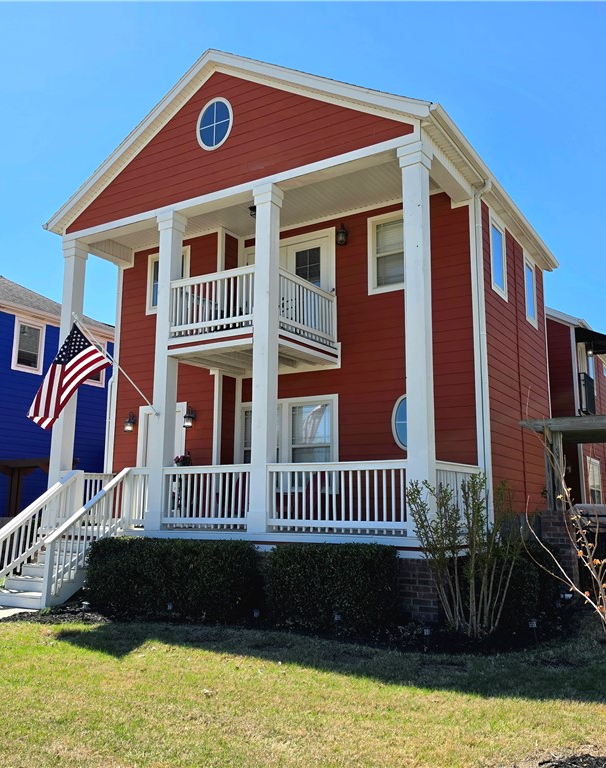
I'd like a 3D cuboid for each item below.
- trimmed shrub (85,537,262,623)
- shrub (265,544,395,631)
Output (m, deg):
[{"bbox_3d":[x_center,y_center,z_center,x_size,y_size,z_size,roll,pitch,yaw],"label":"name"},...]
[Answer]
[{"bbox_3d":[-1.886,2.726,9.816,2.771,0.986,0.776,-5,-11,32],"label":"trimmed shrub"},{"bbox_3d":[0.352,2.466,8.427,1.503,0.945,0.751,-5,-11,32],"label":"shrub"}]

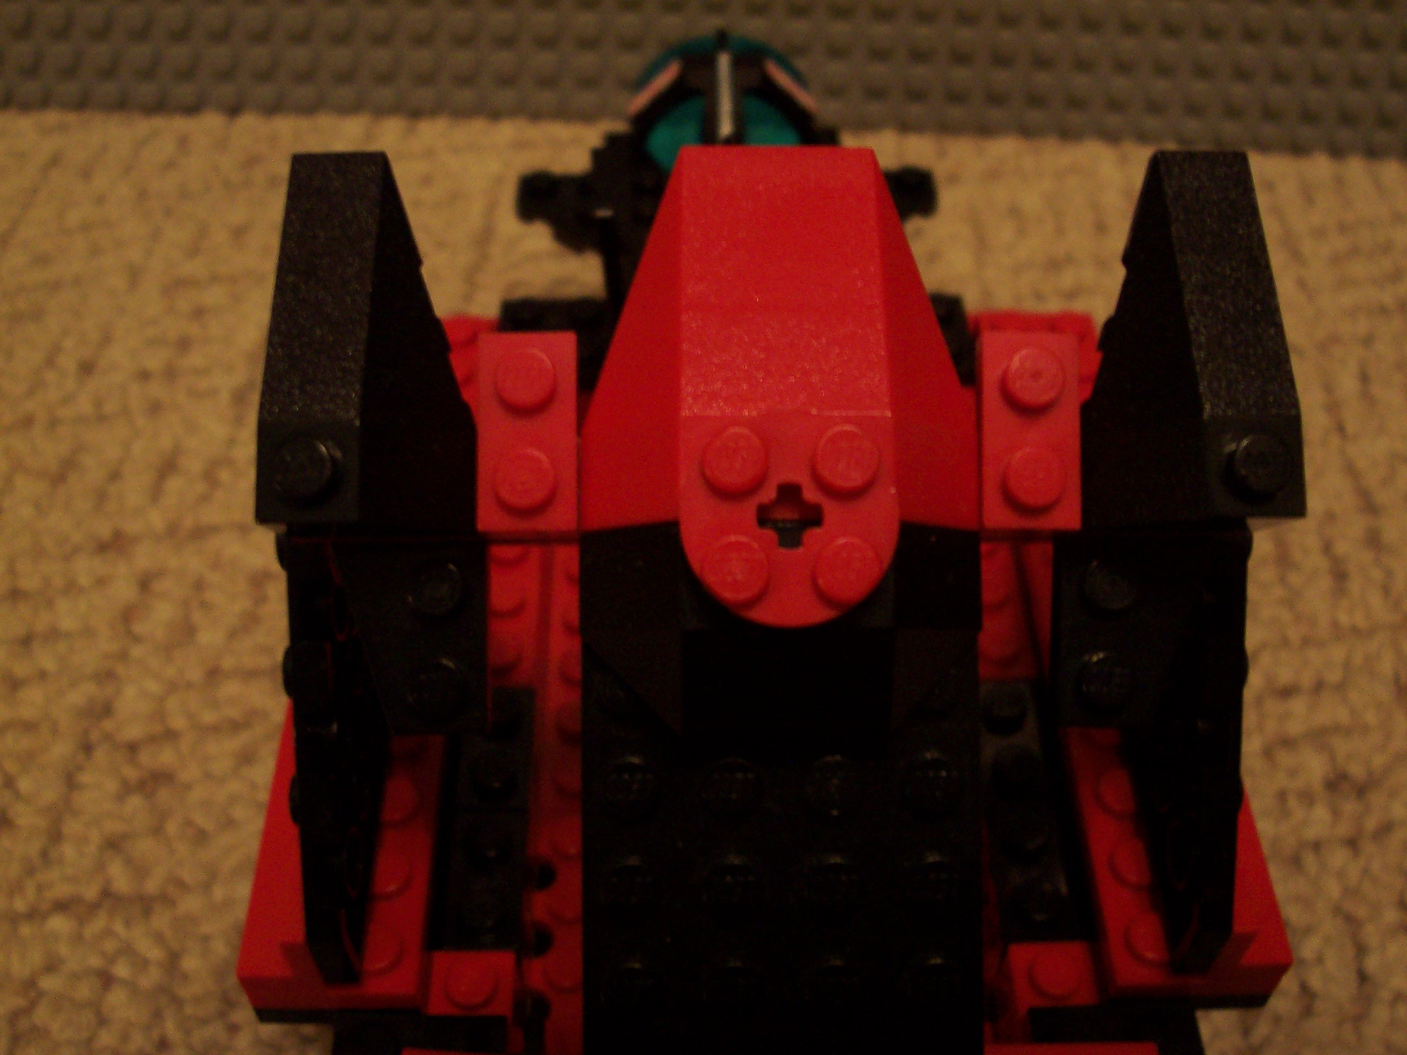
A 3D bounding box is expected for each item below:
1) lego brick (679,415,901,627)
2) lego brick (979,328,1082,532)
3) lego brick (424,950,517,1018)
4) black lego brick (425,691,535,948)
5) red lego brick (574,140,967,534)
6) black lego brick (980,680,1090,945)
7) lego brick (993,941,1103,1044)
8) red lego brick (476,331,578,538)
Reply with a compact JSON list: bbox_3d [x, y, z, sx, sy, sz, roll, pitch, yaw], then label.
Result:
[{"bbox_3d":[0.006,-0.001,0.109,0.016,0.005,0.016,0,84,0],"label":"lego brick"},{"bbox_3d":[0.026,-0.008,0.120,0.008,0.005,0.016,0,84,0],"label":"lego brick"},{"bbox_3d":[-0.022,0.047,0.148,0.008,0.011,0.008,-1,45,0],"label":"lego brick"},{"bbox_3d":[-0.022,0.033,0.162,0.008,0.010,0.032,-1,45,0],"label":"black lego brick"},{"bbox_3d":[0.006,-0.016,0.118,0.032,0.010,0.032,0,84,0],"label":"red lego brick"},{"bbox_3d":[0.034,0.032,0.162,0.008,0.010,0.032,-1,45,0],"label":"black lego brick"},{"bbox_3d":[0.034,0.046,0.148,0.008,0.011,0.008,-1,45,0],"label":"lego brick"},{"bbox_3d":[-0.014,-0.008,0.119,0.008,0.005,0.016,0,84,0],"label":"red lego brick"}]

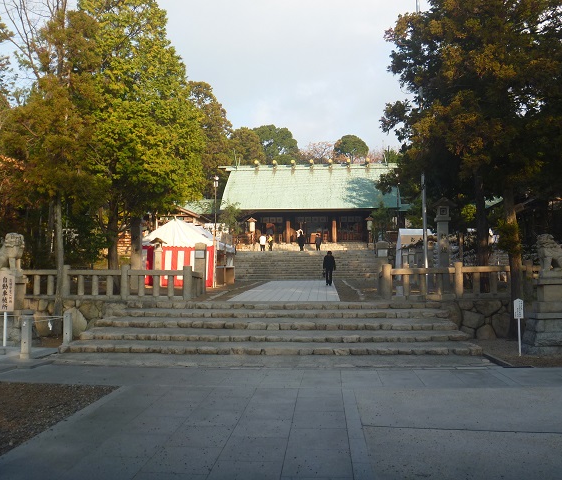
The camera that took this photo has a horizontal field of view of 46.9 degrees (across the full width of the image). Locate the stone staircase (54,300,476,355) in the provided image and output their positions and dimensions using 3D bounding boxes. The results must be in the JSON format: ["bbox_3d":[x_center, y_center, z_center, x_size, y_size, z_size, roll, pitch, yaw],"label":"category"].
[{"bbox_3d":[-0.060,2.025,15.600,8.500,0.800,5.000,0,-2,4],"label":"stone staircase"}]

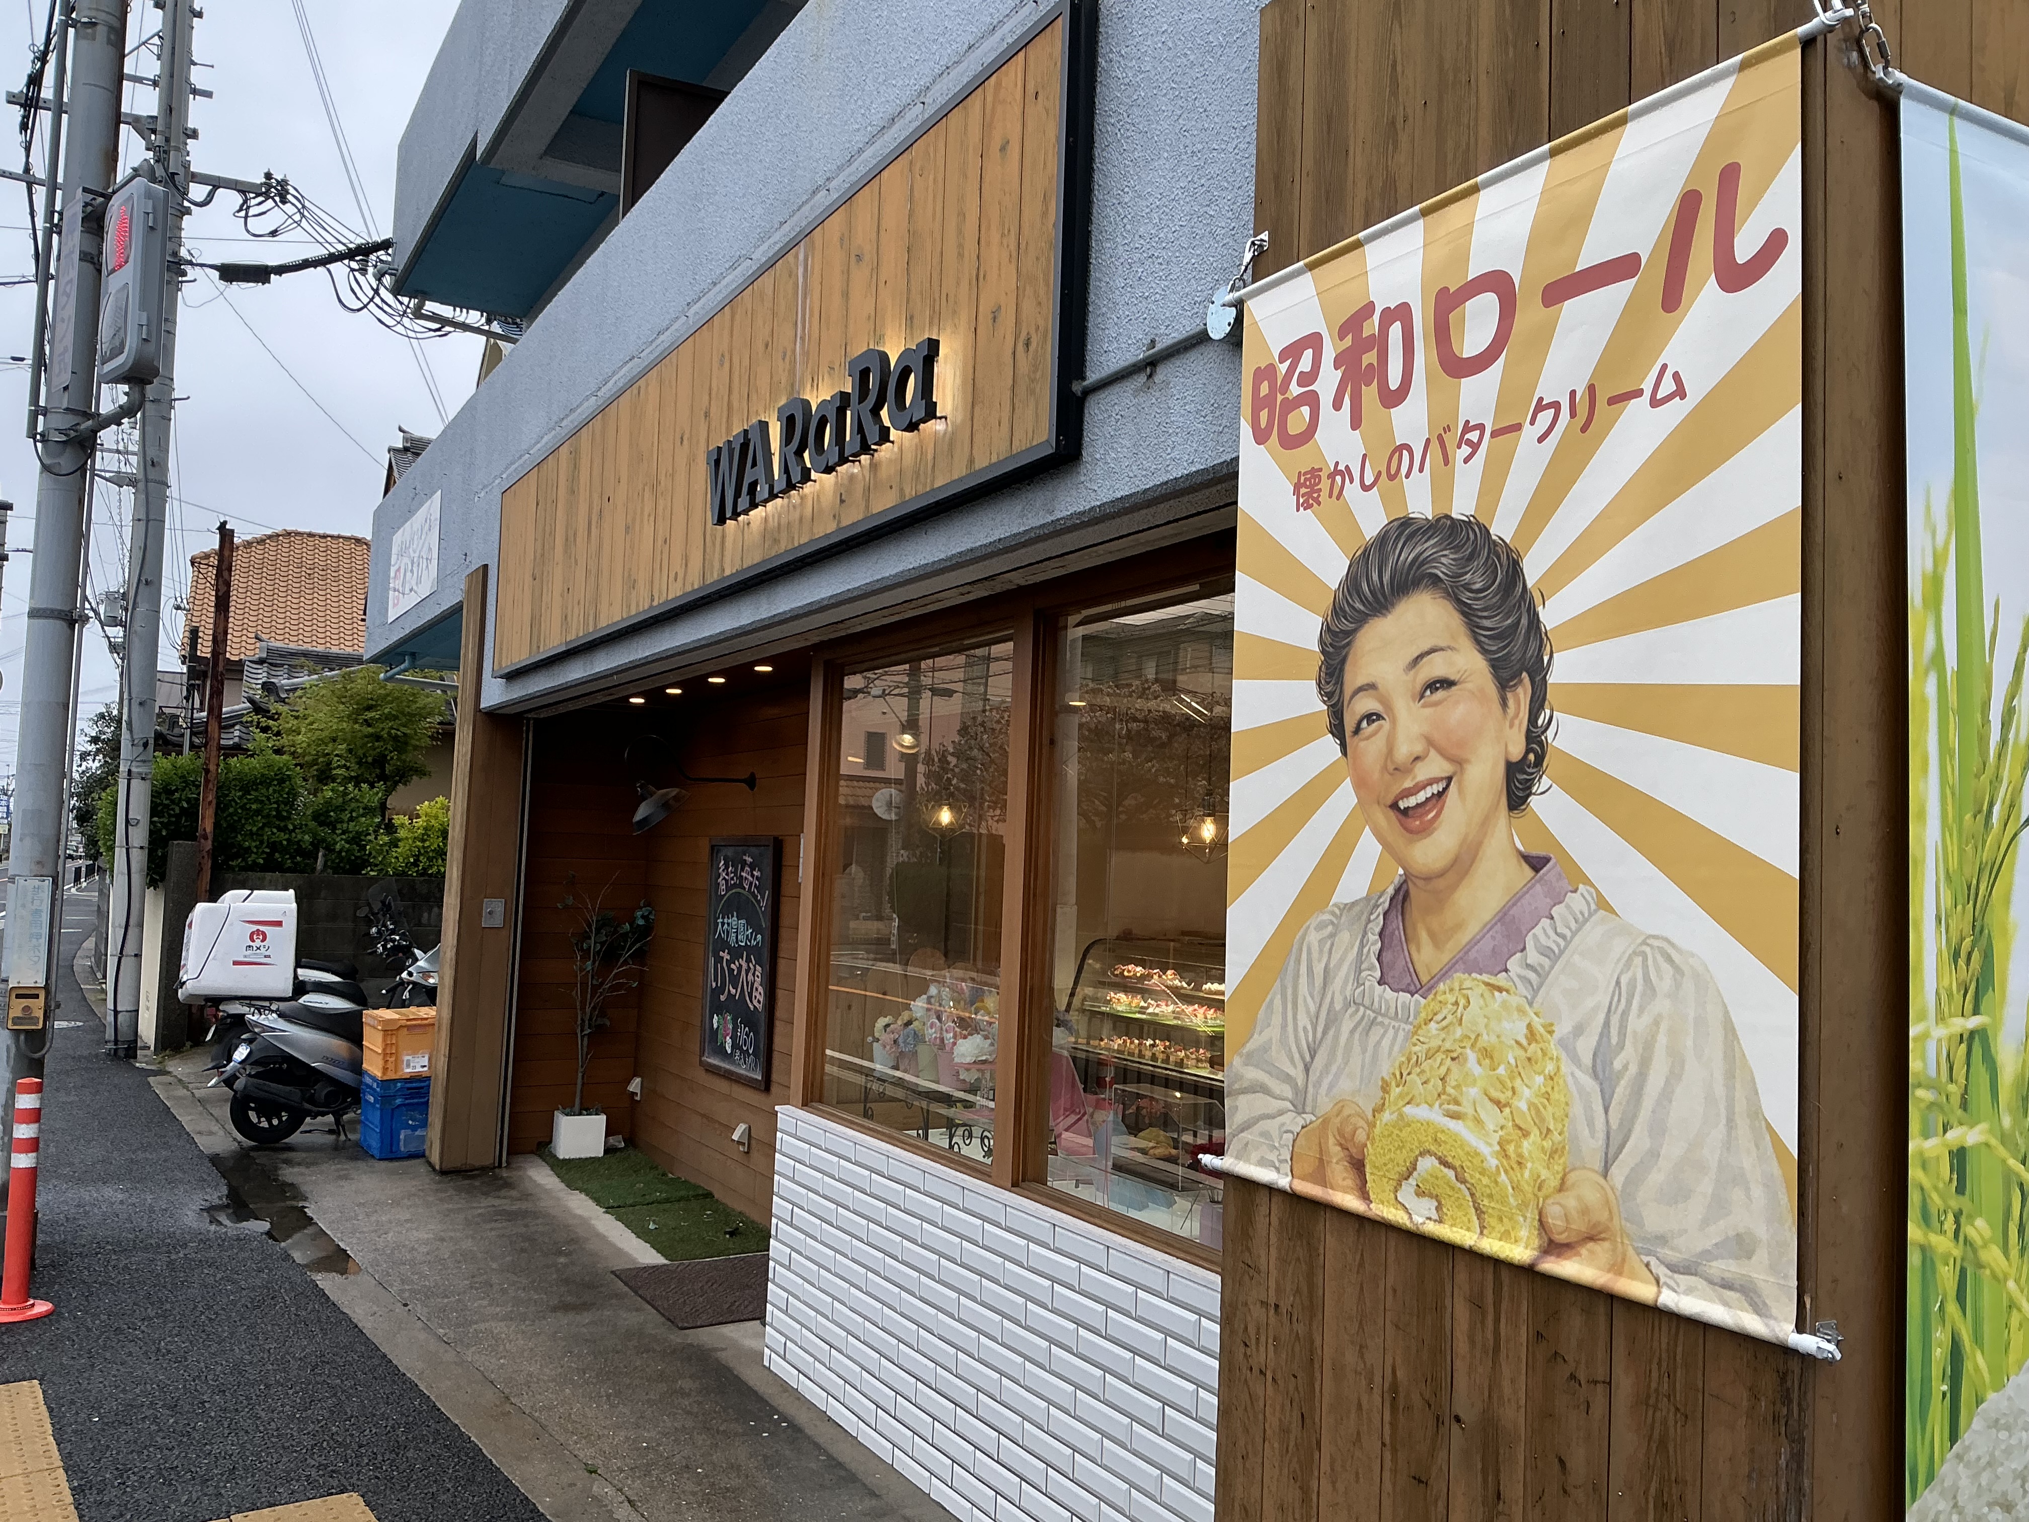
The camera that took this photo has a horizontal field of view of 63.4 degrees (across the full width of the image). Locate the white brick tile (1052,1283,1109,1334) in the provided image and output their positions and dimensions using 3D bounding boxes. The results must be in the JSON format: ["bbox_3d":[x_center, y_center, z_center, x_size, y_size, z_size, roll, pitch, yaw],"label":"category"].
[{"bbox_3d":[0.151,1.262,3.784,0.014,0.062,0.228,4,-4,-29],"label":"white brick tile"}]

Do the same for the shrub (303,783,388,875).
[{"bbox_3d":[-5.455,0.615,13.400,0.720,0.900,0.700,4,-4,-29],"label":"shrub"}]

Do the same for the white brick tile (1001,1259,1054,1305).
[{"bbox_3d":[0.032,1.243,3.897,0.014,0.061,0.226,4,-4,-29],"label":"white brick tile"}]

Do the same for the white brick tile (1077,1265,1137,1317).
[{"bbox_3d":[0.211,1.187,3.686,0.014,0.062,0.228,4,-4,-29],"label":"white brick tile"}]

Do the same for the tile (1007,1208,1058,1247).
[{"bbox_3d":[0.037,1.109,3.906,0.014,0.057,0.226,4,-4,-29],"label":"tile"}]

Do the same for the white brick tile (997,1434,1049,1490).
[{"bbox_3d":[0.021,1.668,3.890,0.020,0.067,0.228,4,-4,-29],"label":"white brick tile"}]

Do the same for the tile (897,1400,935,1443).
[{"bbox_3d":[-0.268,1.747,4.368,0.014,0.061,0.226,4,-4,-29],"label":"tile"}]

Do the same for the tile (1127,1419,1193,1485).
[{"bbox_3d":[0.311,1.437,3.401,0.020,0.067,0.228,4,-4,-29],"label":"tile"}]

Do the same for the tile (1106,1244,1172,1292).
[{"bbox_3d":[0.268,1.104,3.524,0.020,0.055,0.228,4,-4,-29],"label":"tile"}]

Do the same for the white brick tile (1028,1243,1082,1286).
[{"bbox_3d":[0.096,1.196,3.891,0.014,0.062,0.228,4,-4,-29],"label":"white brick tile"}]

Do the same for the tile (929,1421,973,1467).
[{"bbox_3d":[-0.155,1.738,4.167,0.014,0.061,0.226,4,-4,-29],"label":"tile"}]

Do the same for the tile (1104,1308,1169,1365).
[{"bbox_3d":[0.265,1.253,3.579,0.014,0.062,0.228,4,-4,-29],"label":"tile"}]

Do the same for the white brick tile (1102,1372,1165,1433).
[{"bbox_3d":[0.257,1.373,3.506,0.020,0.067,0.228,4,-4,-29],"label":"white brick tile"}]

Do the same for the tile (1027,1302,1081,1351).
[{"bbox_3d":[0.091,1.338,3.858,0.015,0.063,0.228,4,-4,-29],"label":"tile"}]

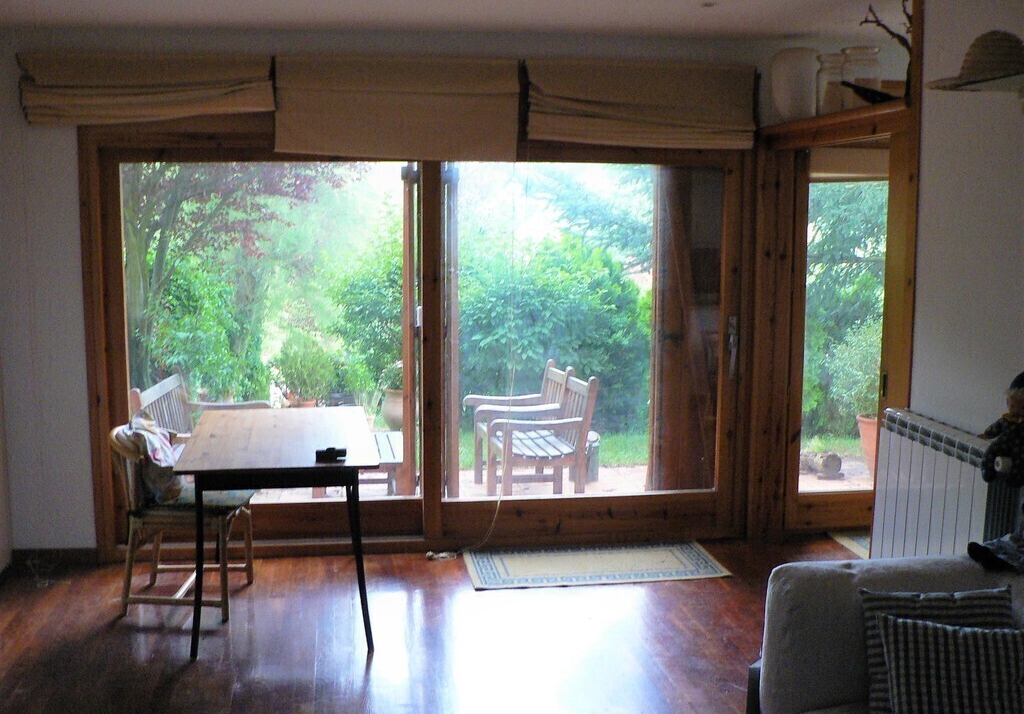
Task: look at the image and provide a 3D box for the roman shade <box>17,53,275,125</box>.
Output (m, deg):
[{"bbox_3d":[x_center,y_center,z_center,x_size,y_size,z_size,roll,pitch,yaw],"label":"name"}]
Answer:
[{"bbox_3d":[-1.657,-1.220,4.890,1.119,0.317,0.100,-1,8,-7],"label":"roman shade"}]

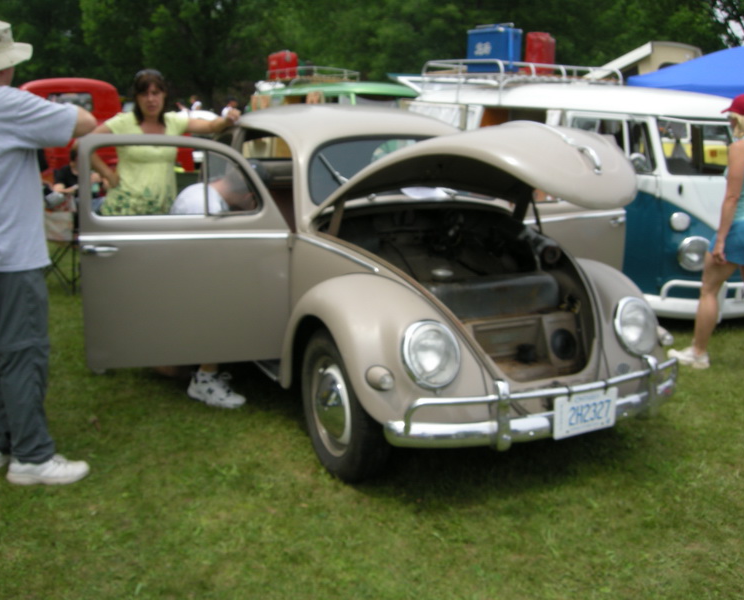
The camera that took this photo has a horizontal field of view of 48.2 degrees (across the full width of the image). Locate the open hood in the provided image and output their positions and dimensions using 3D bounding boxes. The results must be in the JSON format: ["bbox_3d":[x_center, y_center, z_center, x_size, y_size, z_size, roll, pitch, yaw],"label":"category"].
[{"bbox_3d":[0.514,-0.528,3.358,1.120,0.370,1.200,-6,7,-28],"label":"open hood"}]

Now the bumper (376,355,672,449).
[{"bbox_3d":[0.727,0.344,3.122,1.480,0.280,0.290,-6,15,-28],"label":"bumper"}]

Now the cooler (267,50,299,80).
[{"bbox_3d":[-1.362,-3.572,12.700,0.260,0.400,0.400,-11,18,-43],"label":"cooler"}]

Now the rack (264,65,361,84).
[{"bbox_3d":[-0.916,-3.400,12.600,1.150,0.200,1.250,-6,15,-28],"label":"rack"}]

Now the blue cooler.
[{"bbox_3d":[1.197,-2.447,8.100,0.460,0.450,0.280,12,17,39],"label":"blue cooler"}]

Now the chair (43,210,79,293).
[{"bbox_3d":[-2.348,-0.546,6.967,0.720,0.880,0.550,-9,17,-38],"label":"chair"}]

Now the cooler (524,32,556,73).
[{"bbox_3d":[1.640,-2.400,8.100,0.180,0.400,0.260,-9,17,-38],"label":"cooler"}]

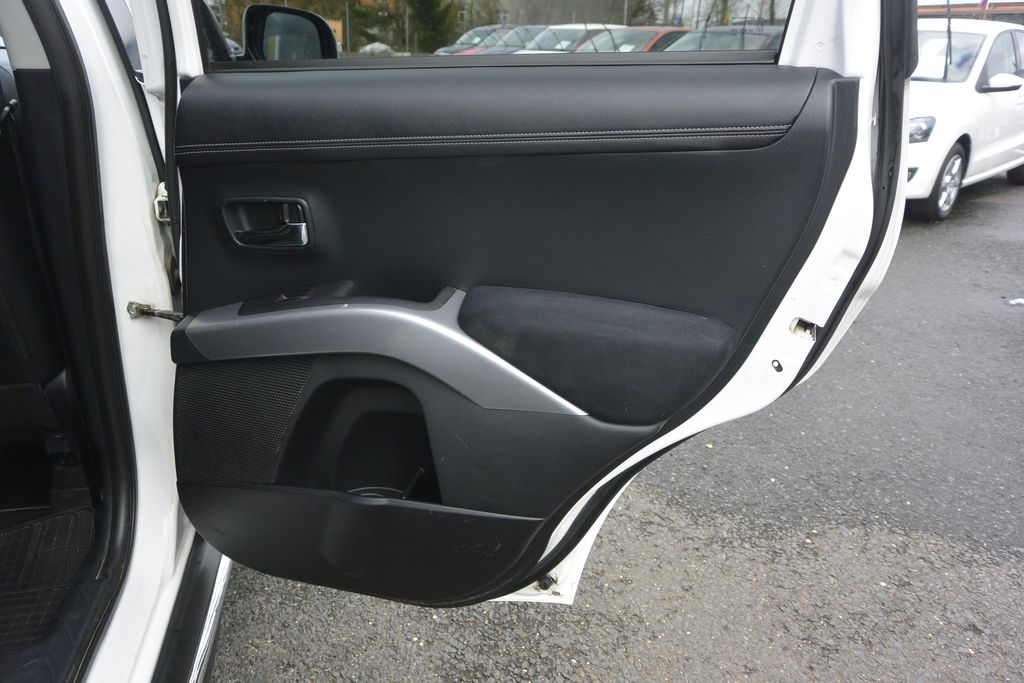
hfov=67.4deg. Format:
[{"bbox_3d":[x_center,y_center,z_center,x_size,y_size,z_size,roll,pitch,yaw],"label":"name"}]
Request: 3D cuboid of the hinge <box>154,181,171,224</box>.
[{"bbox_3d":[-0.463,-0.185,1.030,0.040,0.055,0.036,-4,22,-10],"label":"hinge"}]

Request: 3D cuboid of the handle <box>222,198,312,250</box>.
[{"bbox_3d":[-0.305,-0.151,0.977,0.118,0.064,0.040,2,21,10],"label":"handle"}]

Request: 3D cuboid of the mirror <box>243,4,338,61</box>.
[{"bbox_3d":[-0.560,-0.774,1.981,0.235,0.180,0.130,-1,22,-4],"label":"mirror"}]

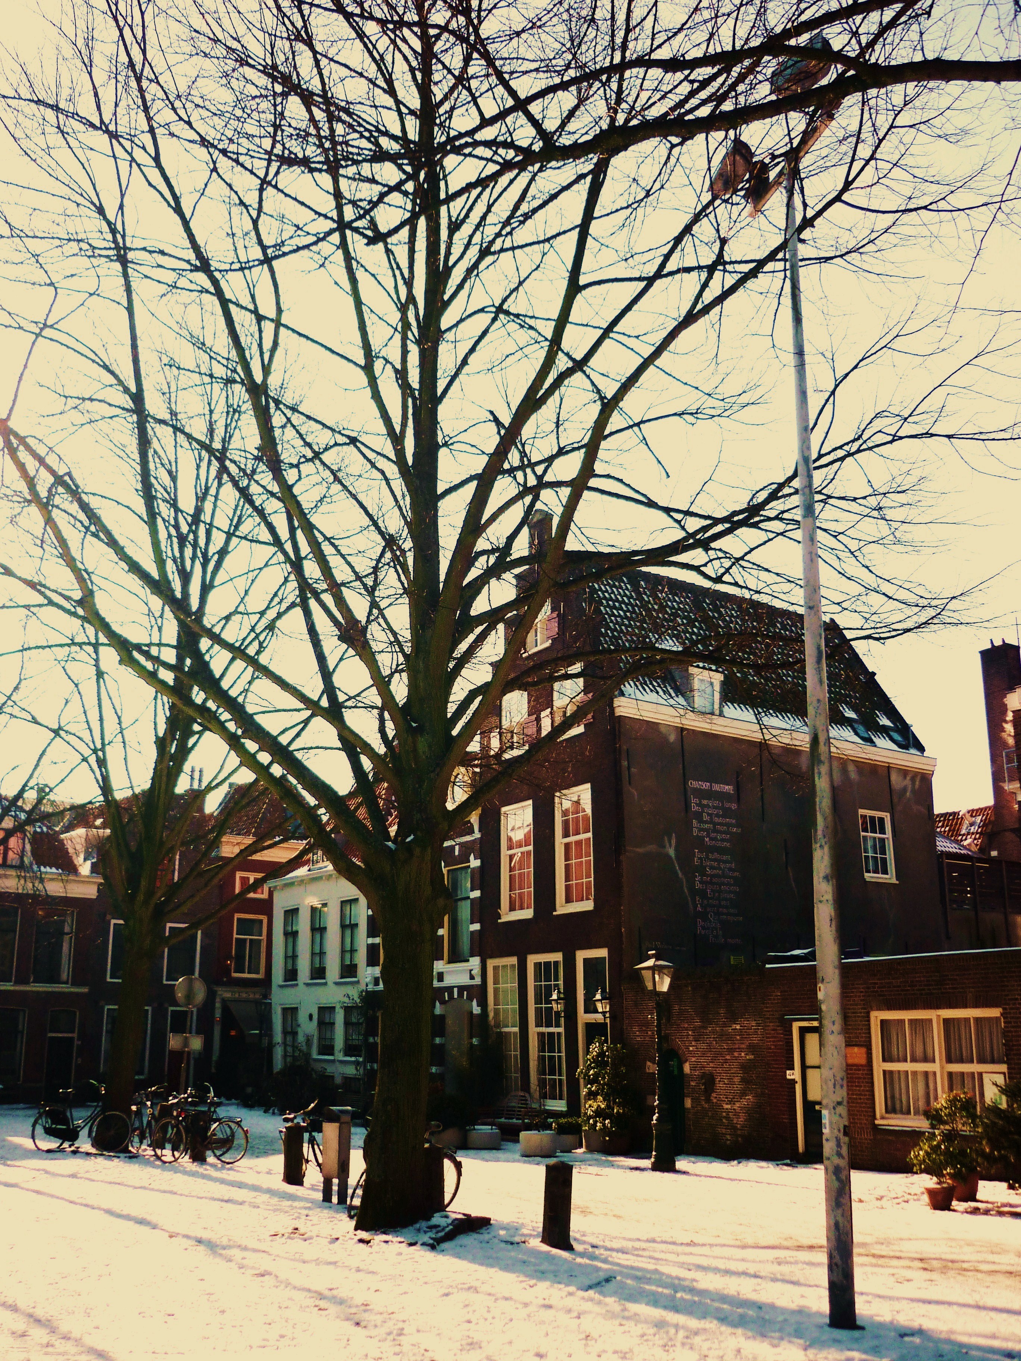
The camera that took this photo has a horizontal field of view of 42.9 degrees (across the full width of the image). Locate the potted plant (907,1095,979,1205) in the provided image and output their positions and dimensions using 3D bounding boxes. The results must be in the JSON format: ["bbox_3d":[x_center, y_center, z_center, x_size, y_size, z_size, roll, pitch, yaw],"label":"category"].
[{"bbox_3d":[5.275,5.720,15.854,0.840,1.280,0.760,-5,-17,17],"label":"potted plant"}]

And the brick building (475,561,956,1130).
[{"bbox_3d":[4.819,3.776,29.478,10.300,12.300,4.661,11,-19,-34],"label":"brick building"}]

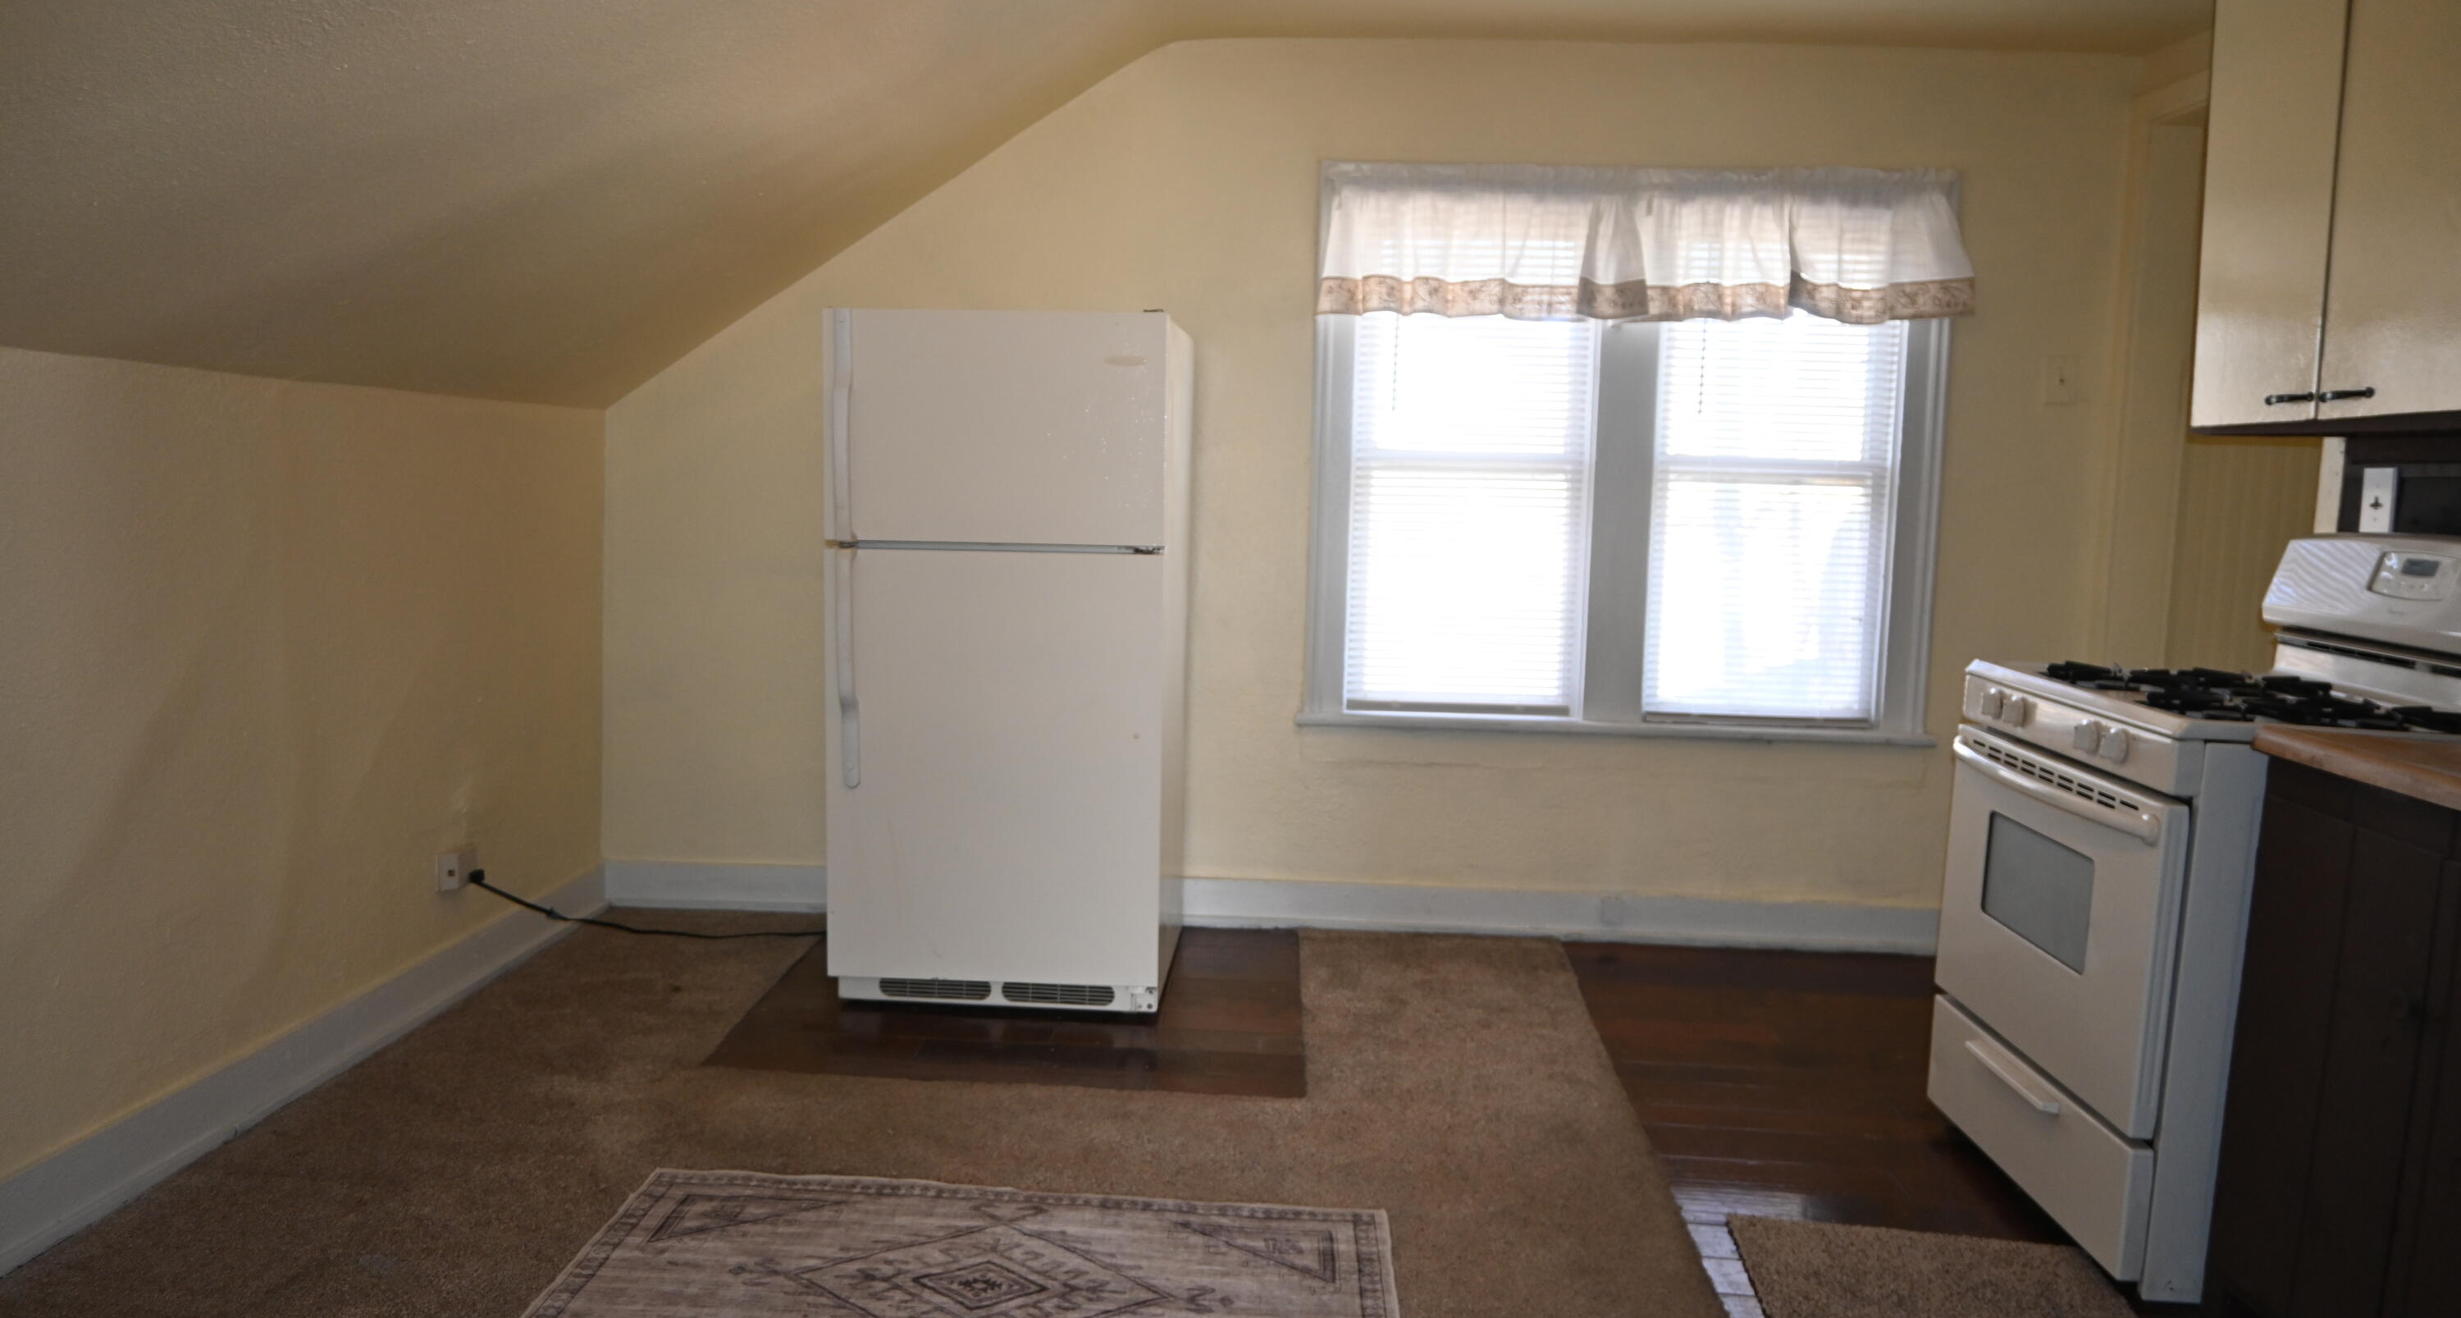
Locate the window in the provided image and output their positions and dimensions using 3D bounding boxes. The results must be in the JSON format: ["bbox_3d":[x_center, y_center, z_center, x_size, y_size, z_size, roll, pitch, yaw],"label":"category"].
[{"bbox_3d":[1.076,-0.522,4.418,1.692,1.476,0.100,2,6,2],"label":"window"}]

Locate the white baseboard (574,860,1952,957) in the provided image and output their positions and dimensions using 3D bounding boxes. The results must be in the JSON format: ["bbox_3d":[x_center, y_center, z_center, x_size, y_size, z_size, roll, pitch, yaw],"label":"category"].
[{"bbox_3d":[0.128,0.695,4.588,3.839,0.139,0.028,2,6,2],"label":"white baseboard"}]

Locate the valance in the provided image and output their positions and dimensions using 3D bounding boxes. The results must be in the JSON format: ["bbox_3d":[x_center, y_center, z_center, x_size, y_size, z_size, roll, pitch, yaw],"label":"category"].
[{"bbox_3d":[1.075,-1.080,4.279,1.681,0.397,0.090,2,6,2],"label":"valance"}]

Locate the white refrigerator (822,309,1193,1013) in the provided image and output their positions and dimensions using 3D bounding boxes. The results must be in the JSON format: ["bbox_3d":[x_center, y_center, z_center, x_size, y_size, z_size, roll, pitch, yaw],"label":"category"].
[{"bbox_3d":[-0.519,-0.008,4.052,0.767,1.610,0.750,2,6,2],"label":"white refrigerator"}]

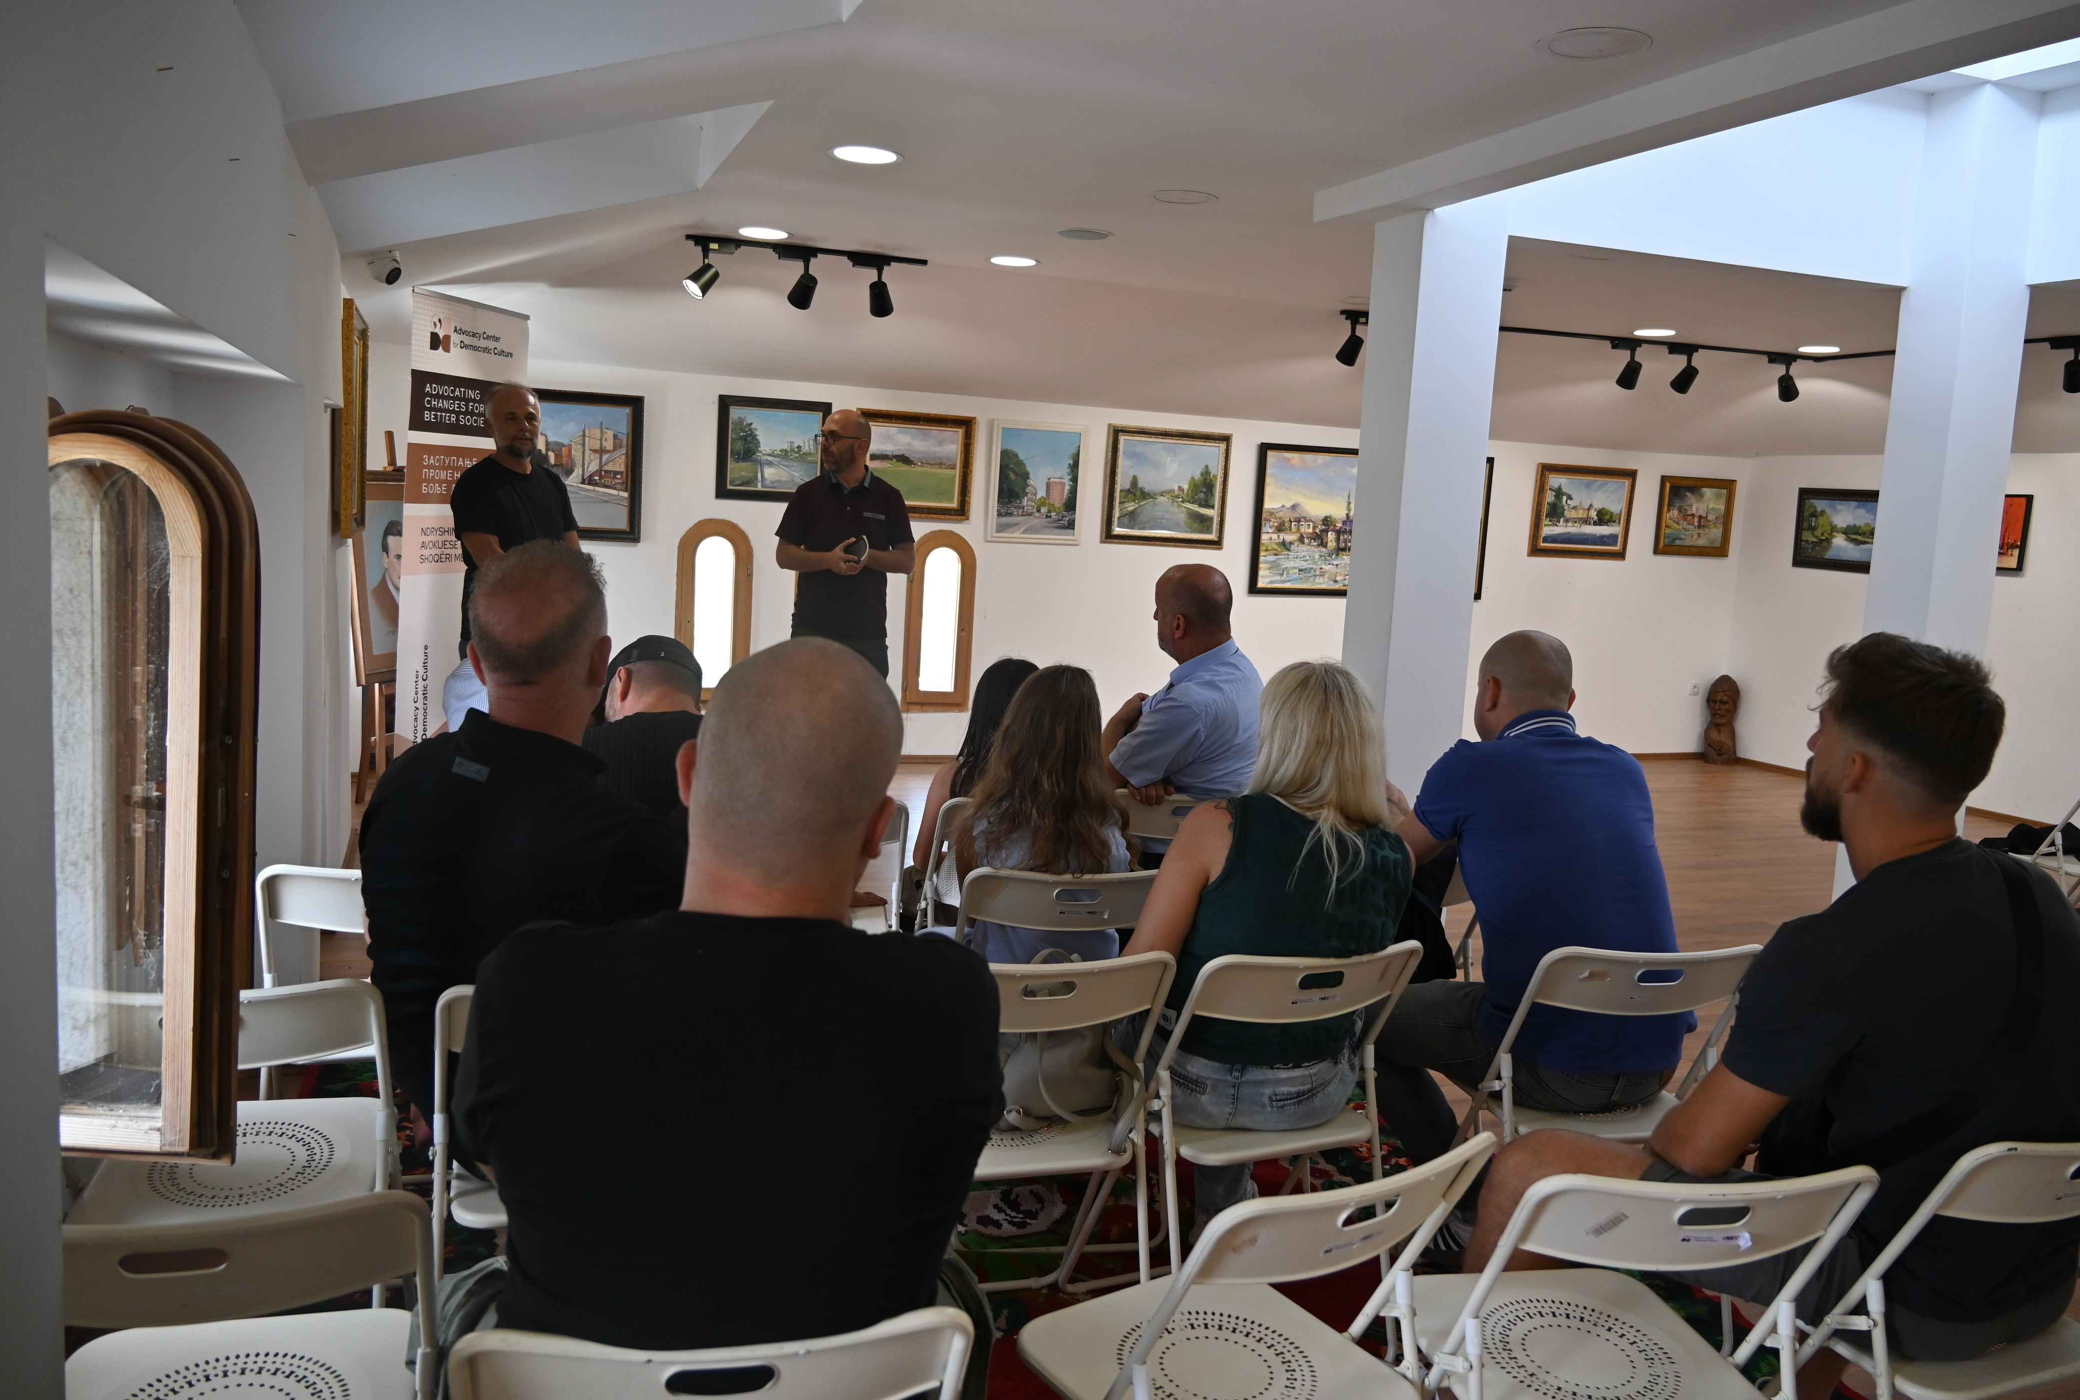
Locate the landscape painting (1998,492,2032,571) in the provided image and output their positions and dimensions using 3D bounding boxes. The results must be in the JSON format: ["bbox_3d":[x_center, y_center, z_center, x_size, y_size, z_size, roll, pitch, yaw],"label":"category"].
[{"bbox_3d":[5.635,-0.999,9.367,0.035,0.441,0.500,1,7,-20],"label":"landscape painting"}]

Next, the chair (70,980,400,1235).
[{"bbox_3d":[-1.121,0.706,2.211,0.410,0.780,0.470,1,7,-18],"label":"chair"}]

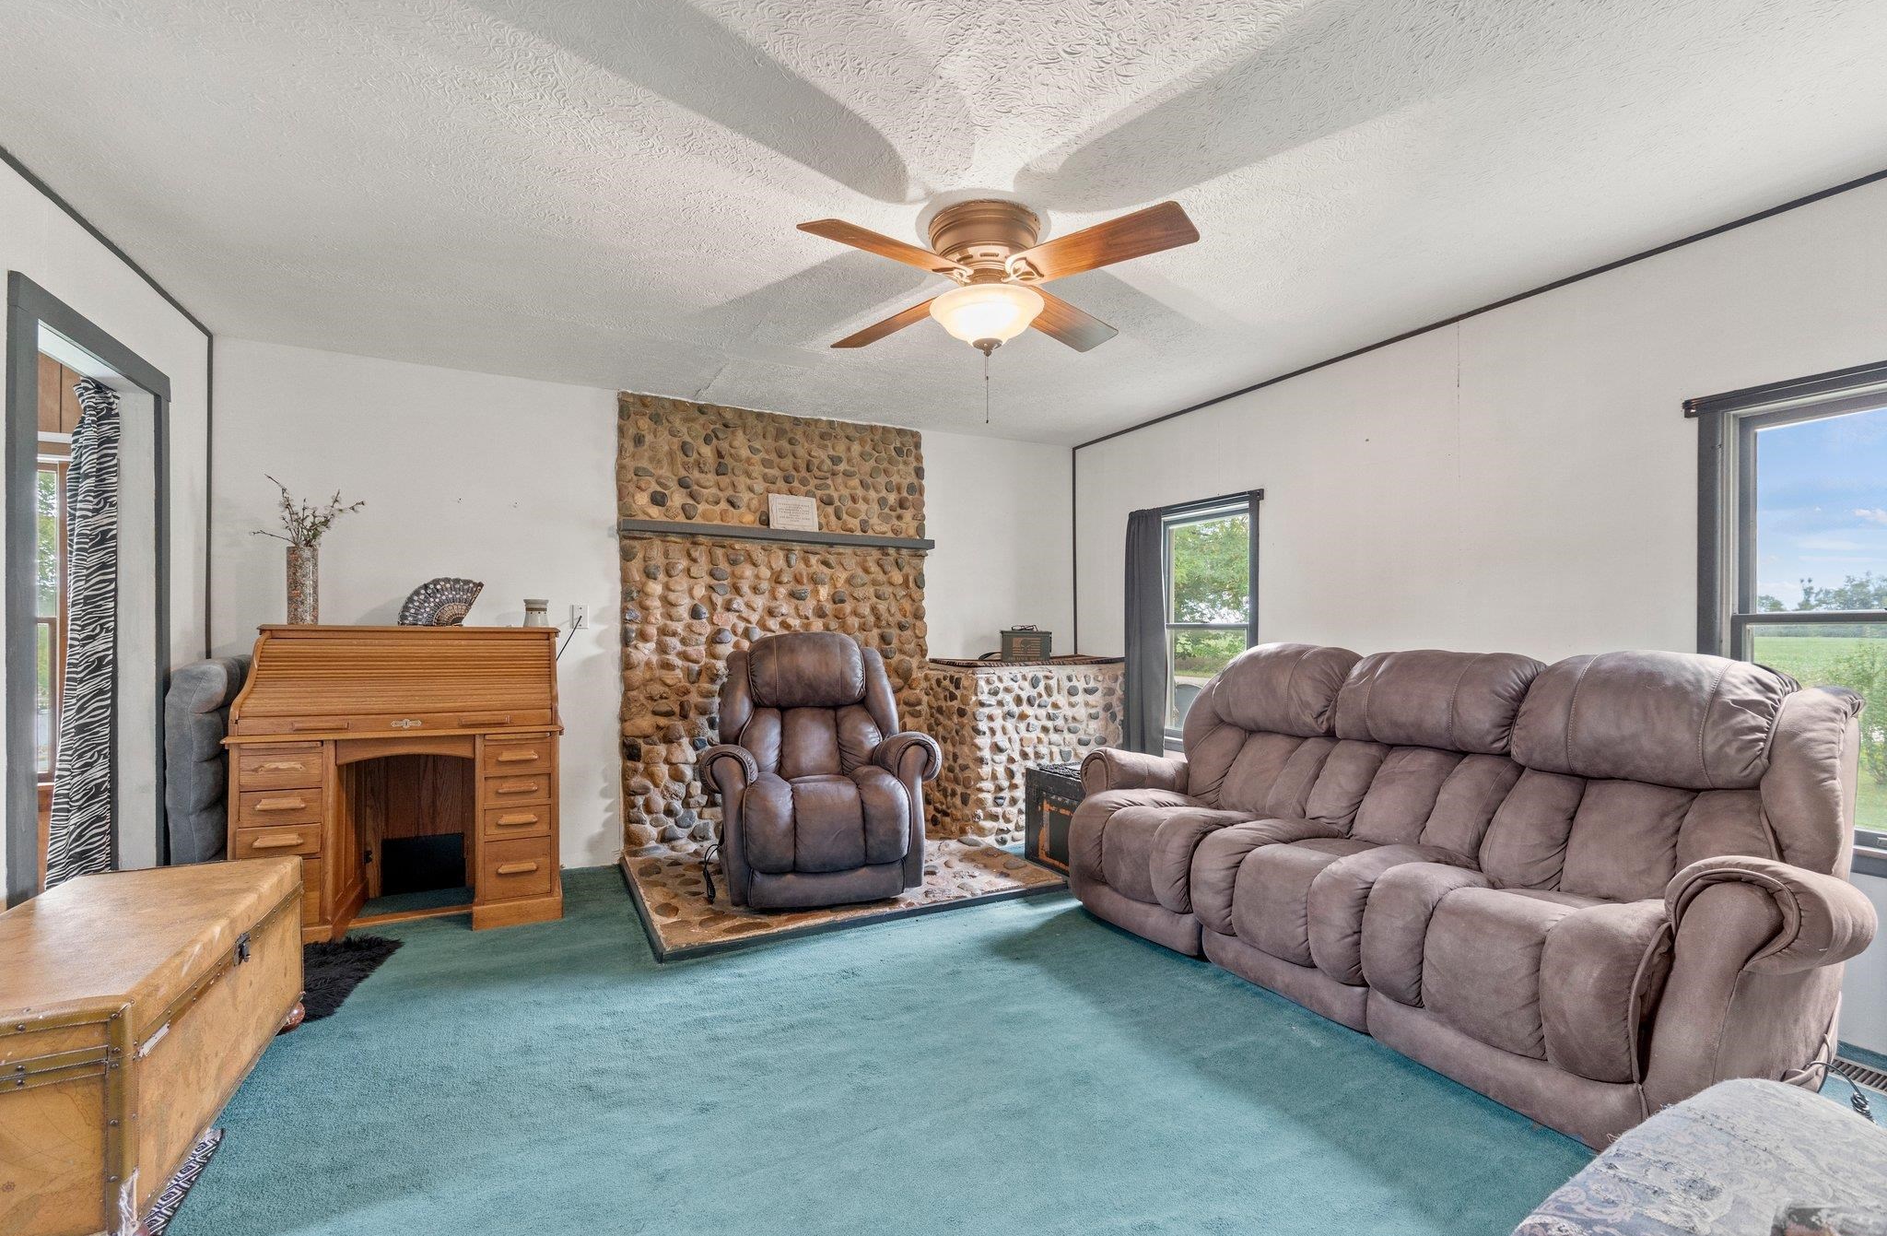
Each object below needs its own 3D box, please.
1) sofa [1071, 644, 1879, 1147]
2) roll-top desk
[{"bbox_3d":[1.459,0.641,2.631,1.063,1.063,2.187,0,0,-27],"label":"sofa"},{"bbox_3d":[-2.138,0.628,3.200,1.055,1.162,0.632,0,0,-27],"label":"roll-top desk"}]

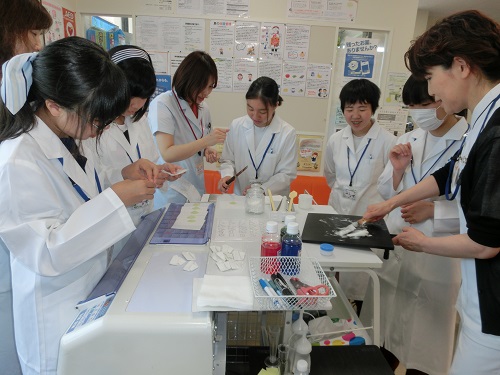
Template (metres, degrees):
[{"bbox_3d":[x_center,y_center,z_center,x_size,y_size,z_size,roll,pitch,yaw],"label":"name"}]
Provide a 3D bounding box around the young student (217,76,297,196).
[{"bbox_3d":[0.028,0.150,1.926,0.410,1.480,0.360,5,14,8],"label":"young student"}]

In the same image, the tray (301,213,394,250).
[{"bbox_3d":[0.367,0.164,1.317,0.310,0.025,0.300,5,14,9],"label":"tray"}]

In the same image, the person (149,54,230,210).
[{"bbox_3d":[-0.328,0.148,1.724,0.430,1.550,0.410,15,18,39],"label":"person"}]

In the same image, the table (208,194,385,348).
[{"bbox_3d":[0.115,0.600,1.395,0.540,0.880,0.960,2,14,-4],"label":"table"}]

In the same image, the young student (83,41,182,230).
[{"bbox_3d":[-0.477,0.245,1.379,0.430,1.520,0.410,14,18,37],"label":"young student"}]

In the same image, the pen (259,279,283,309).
[{"bbox_3d":[0.051,0.264,0.857,0.014,0.014,0.138,-4,16,-24],"label":"pen"}]

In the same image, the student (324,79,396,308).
[{"bbox_3d":[0.541,0.203,1.820,0.400,1.480,0.290,9,16,23],"label":"student"}]

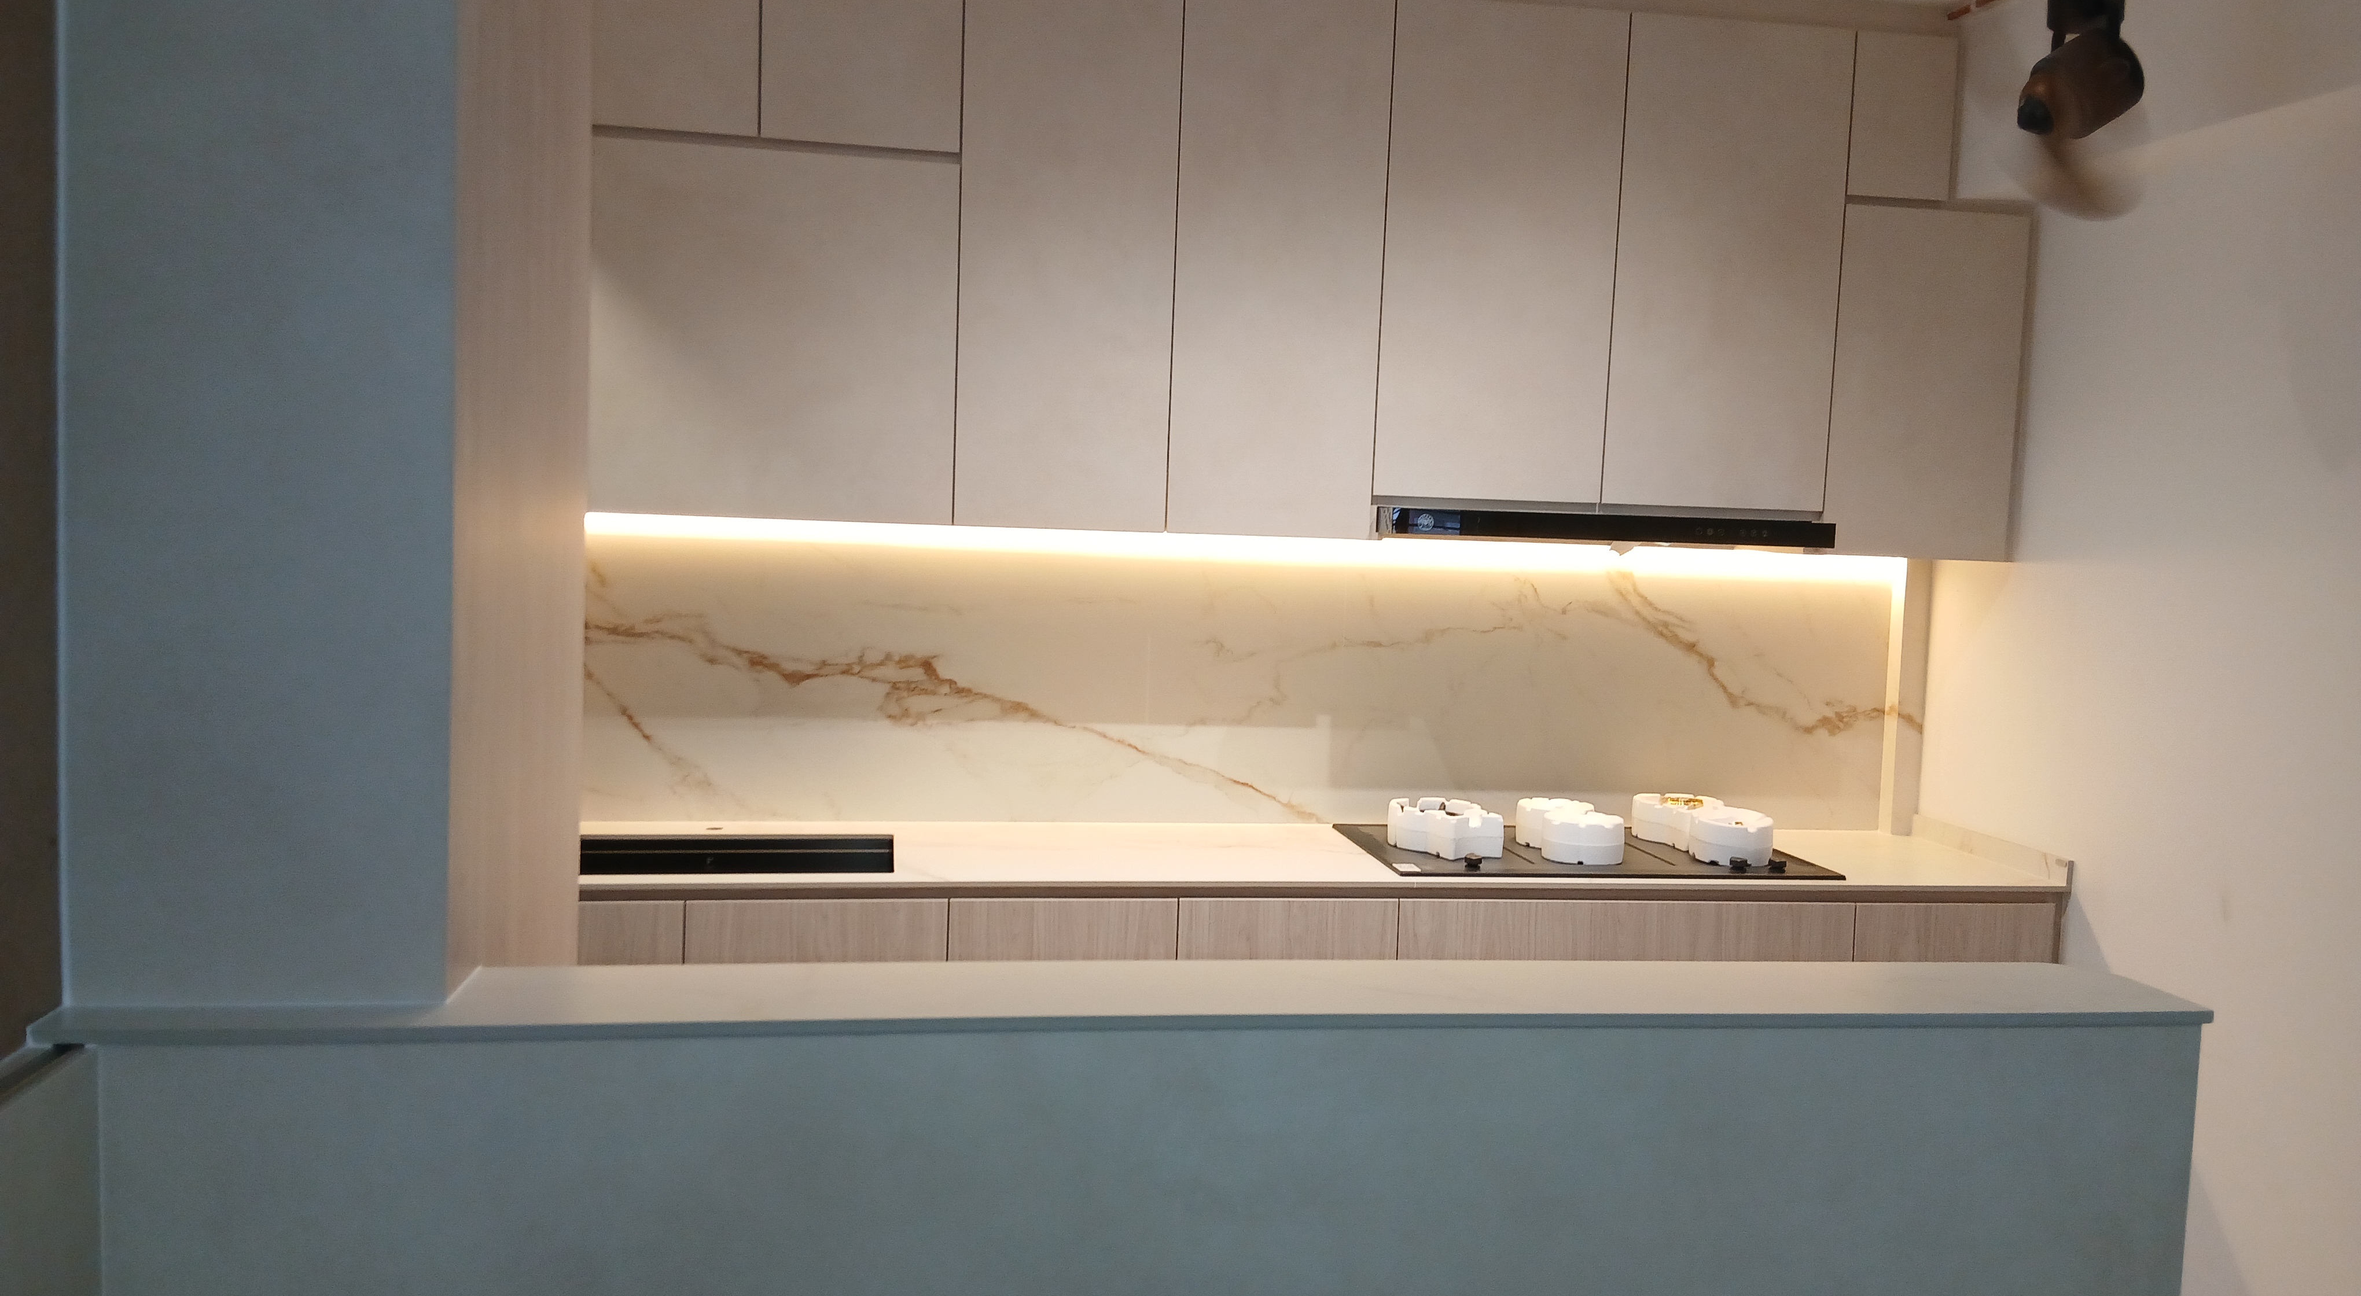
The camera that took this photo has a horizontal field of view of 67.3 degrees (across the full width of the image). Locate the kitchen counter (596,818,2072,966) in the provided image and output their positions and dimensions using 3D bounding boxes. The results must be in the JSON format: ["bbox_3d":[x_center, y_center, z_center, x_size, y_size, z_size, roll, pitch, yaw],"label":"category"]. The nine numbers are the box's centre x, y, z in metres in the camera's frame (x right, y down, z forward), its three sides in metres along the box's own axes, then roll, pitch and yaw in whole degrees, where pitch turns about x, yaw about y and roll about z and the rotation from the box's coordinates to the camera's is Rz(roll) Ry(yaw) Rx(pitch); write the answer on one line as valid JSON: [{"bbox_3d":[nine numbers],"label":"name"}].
[{"bbox_3d":[0.127,0.835,3.521,3.139,0.878,0.599,1,4,-9],"label":"kitchen counter"}]

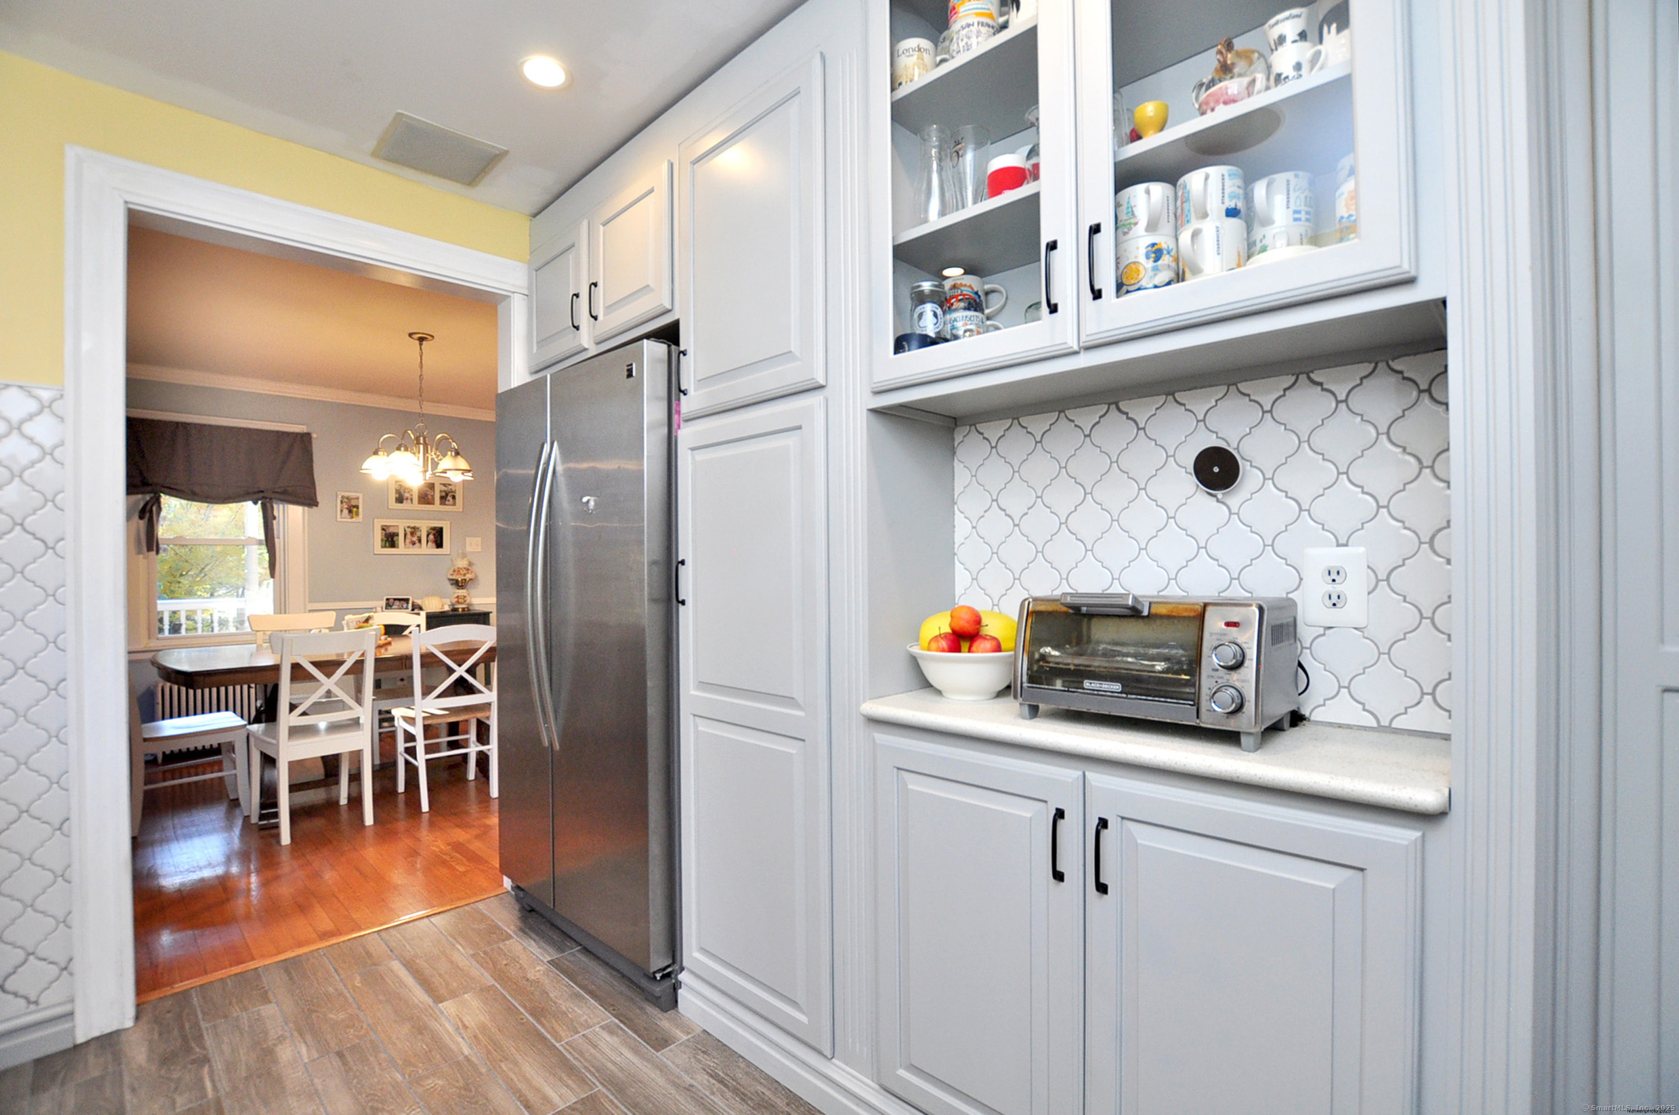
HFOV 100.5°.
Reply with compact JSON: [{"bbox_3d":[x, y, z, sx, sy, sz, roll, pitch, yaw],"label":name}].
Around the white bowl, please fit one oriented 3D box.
[{"bbox_3d":[0.278,0.243,1.490,0.255,0.102,0.255,0,0,0],"label":"white bowl"}]

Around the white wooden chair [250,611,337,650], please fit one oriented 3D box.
[{"bbox_3d":[-3.065,0.781,3.939,0.430,0.910,0.500,0,0,-41],"label":"white wooden chair"}]

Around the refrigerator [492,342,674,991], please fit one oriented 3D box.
[{"bbox_3d":[-0.591,0.329,2.346,0.910,1.780,0.800,0,0,43],"label":"refrigerator"}]

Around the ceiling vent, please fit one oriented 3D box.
[{"bbox_3d":[-1.217,-1.228,2.128,0.290,0.025,0.300,0,0,-43],"label":"ceiling vent"}]

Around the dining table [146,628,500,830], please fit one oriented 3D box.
[{"bbox_3d":[-2.409,0.847,3.736,1.850,0.760,1.050,0,0,-41],"label":"dining table"}]

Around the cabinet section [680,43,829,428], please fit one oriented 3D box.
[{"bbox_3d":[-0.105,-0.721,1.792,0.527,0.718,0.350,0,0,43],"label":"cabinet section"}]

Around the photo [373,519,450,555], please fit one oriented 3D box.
[{"bbox_3d":[-3.325,-0.156,5.461,0.520,0.270,0.025,0,0,-42],"label":"photo"}]

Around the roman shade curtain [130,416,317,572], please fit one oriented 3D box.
[{"bbox_3d":[-4.148,-0.381,4.648,1.070,0.980,0.120,0,0,-42],"label":"roman shade curtain"}]

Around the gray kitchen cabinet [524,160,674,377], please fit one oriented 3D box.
[{"bbox_3d":[-0.583,-0.866,2.346,0.870,0.450,0.500,0,0,42],"label":"gray kitchen cabinet"}]

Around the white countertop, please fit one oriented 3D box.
[{"bbox_3d":[0.515,0.311,1.278,0.910,0.040,0.320,0,0,41],"label":"white countertop"}]

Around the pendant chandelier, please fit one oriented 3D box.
[{"bbox_3d":[-2.351,-0.832,3.890,0.630,0.860,0.630,0,0,-42],"label":"pendant chandelier"}]

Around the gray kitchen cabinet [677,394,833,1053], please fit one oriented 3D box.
[{"bbox_3d":[-0.047,0.370,1.866,0.560,1.450,0.500,0,0,42],"label":"gray kitchen cabinet"}]

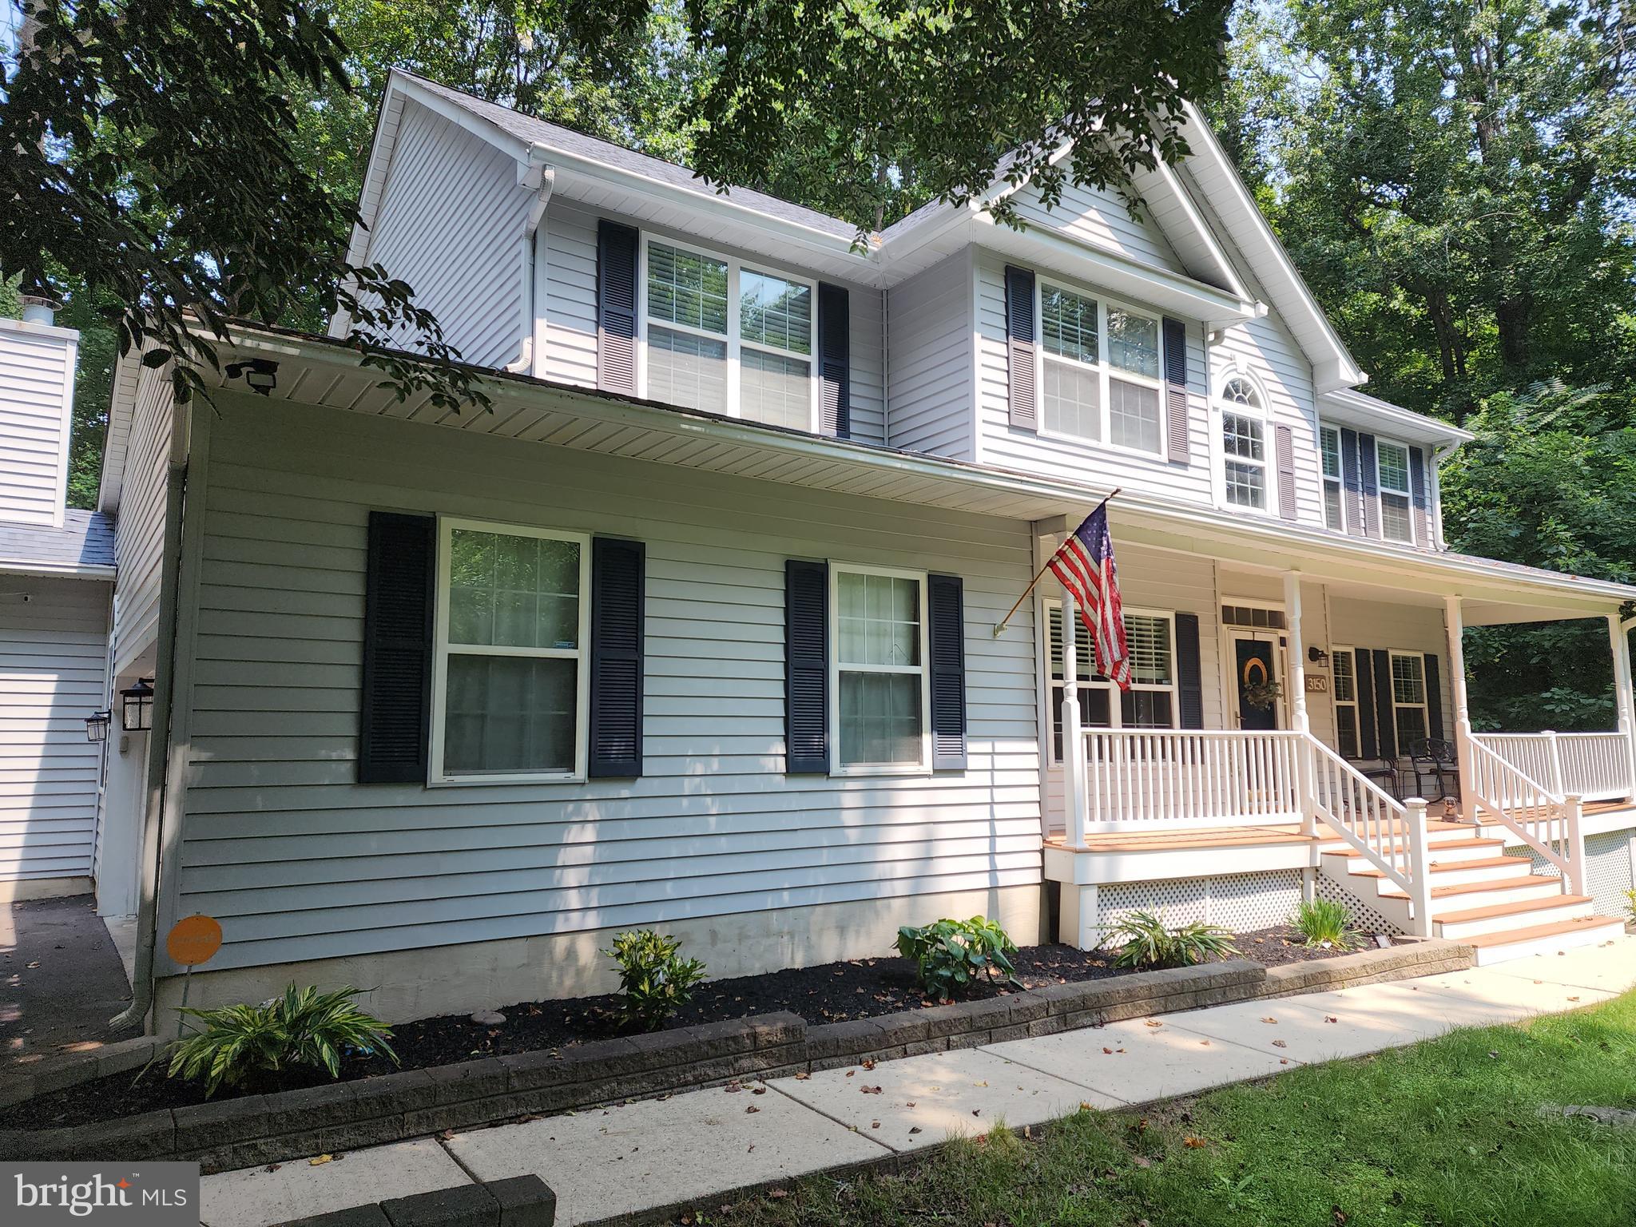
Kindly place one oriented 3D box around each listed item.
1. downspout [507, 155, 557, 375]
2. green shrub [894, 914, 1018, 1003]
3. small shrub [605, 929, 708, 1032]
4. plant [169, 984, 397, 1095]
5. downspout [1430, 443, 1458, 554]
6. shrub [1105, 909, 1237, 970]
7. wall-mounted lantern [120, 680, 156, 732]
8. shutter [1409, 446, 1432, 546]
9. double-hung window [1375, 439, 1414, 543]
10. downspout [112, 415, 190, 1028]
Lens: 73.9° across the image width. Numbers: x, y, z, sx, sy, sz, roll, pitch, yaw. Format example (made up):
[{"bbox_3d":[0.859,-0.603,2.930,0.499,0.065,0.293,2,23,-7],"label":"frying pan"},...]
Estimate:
[{"bbox_3d":[-2.192,-2.638,8.317,0.190,1.540,0.610,4,-8,-35],"label":"downspout"},{"bbox_3d":[0.869,2.093,6.724,0.720,0.470,0.620,4,-8,-35],"label":"green shrub"},{"bbox_3d":[-0.862,1.912,5.771,0.510,0.480,0.460,4,-8,-35],"label":"small shrub"},{"bbox_3d":[-2.432,1.865,4.975,0.950,0.400,0.800,4,-8,-35],"label":"plant"},{"bbox_3d":[9.266,-1.723,15.958,0.100,1.610,0.430,4,-8,-35],"label":"downspout"},{"bbox_3d":[2.507,2.297,7.822,0.880,0.370,0.720,4,-8,-35],"label":"shrub"},{"bbox_3d":[-3.622,0.498,5.815,0.195,0.280,0.170,4,-8,-35],"label":"wall-mounted lantern"},{"bbox_3d":[8.809,-1.701,15.861,0.370,1.490,0.050,4,-8,-35],"label":"shutter"},{"bbox_3d":[8.254,-1.732,15.512,0.940,1.500,0.090,4,-8,-35],"label":"double-hung window"},{"bbox_3d":[-3.383,0.452,5.509,0.160,3.215,0.090,4,-8,-35],"label":"downspout"}]

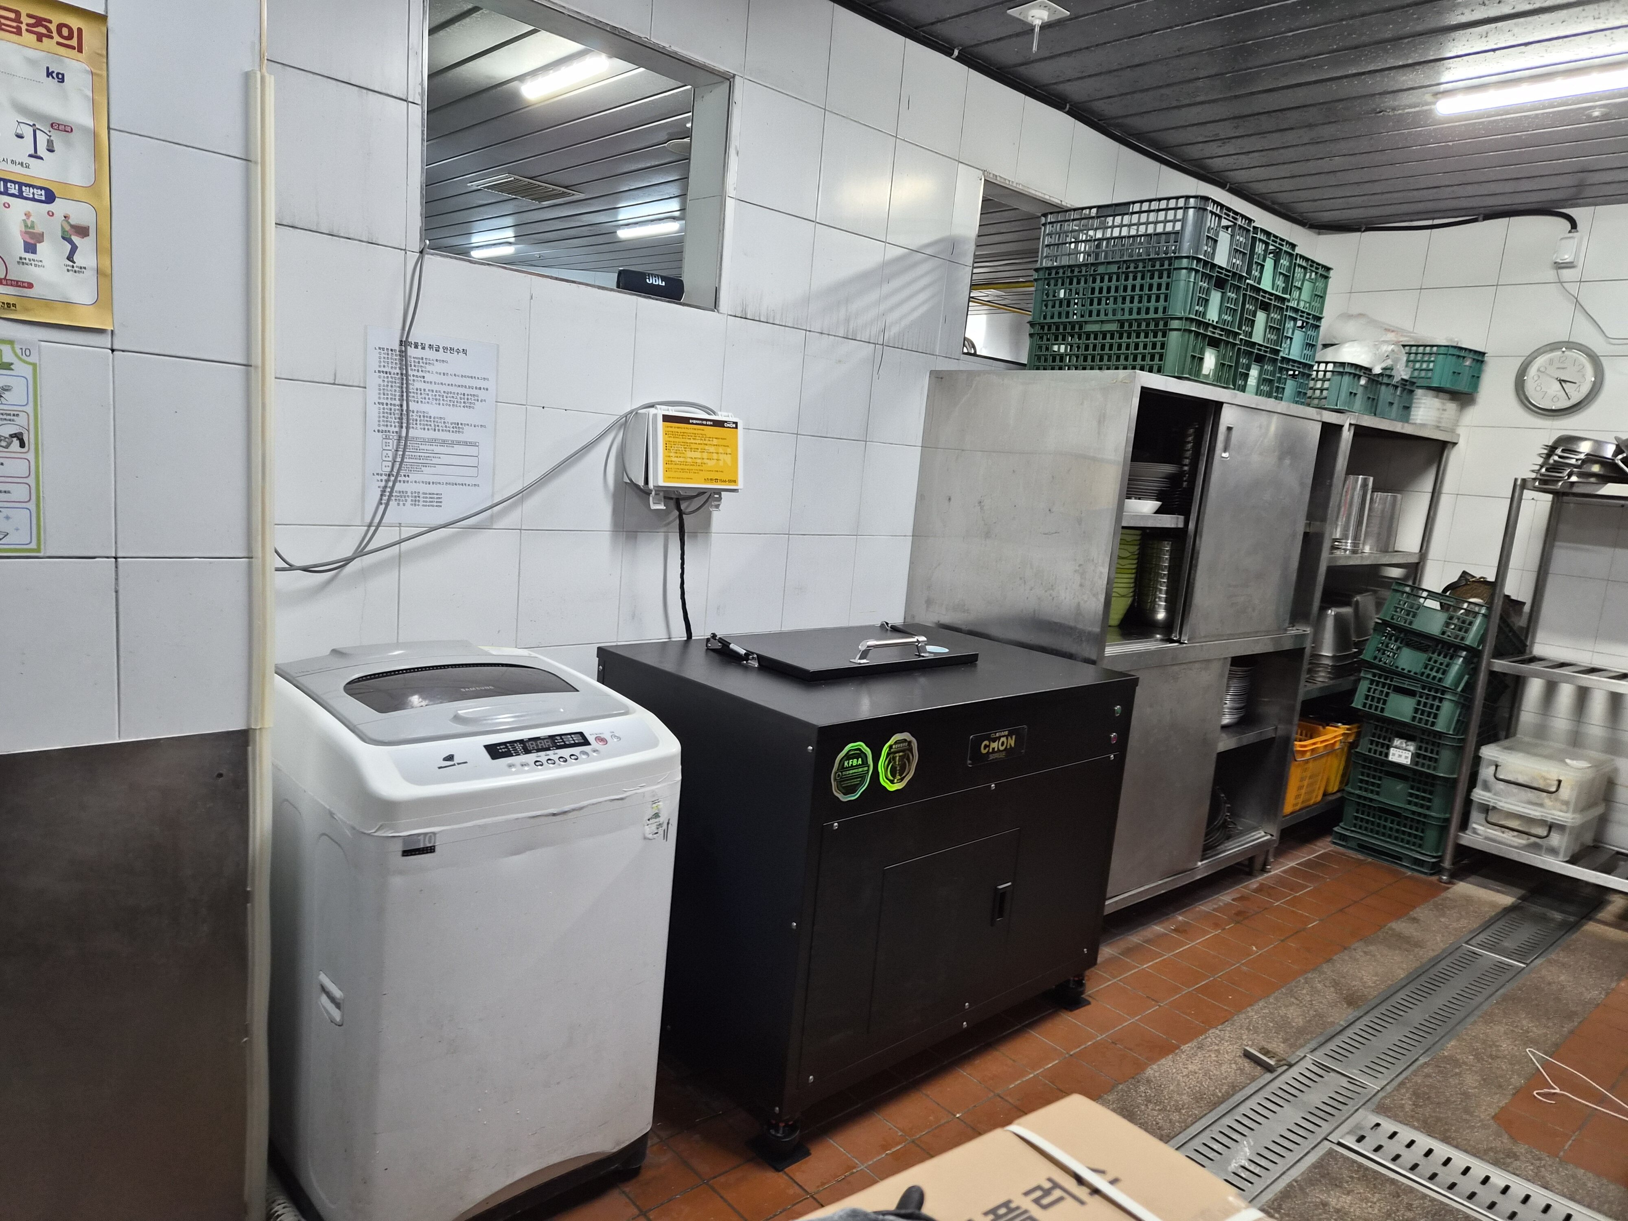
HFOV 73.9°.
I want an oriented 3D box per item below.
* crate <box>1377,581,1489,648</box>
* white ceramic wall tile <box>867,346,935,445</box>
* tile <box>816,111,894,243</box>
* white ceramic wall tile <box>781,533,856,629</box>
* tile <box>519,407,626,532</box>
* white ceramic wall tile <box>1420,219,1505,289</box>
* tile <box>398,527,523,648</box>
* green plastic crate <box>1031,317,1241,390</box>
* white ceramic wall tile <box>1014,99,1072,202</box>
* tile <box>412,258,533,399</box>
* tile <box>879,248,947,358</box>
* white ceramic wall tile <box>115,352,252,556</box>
[{"bbox_3d":[2.637,0.070,4.489,0.372,0.165,0.525,22,3,42],"label":"crate"},{"bbox_3d":[0.289,-0.685,3.496,0.295,0.298,0.010,-3,12,-43],"label":"white ceramic wall tile"},{"bbox_3d":[0.124,-1.277,3.208,0.293,0.300,0.010,-3,11,-43],"label":"tile"},{"bbox_3d":[0.019,-0.087,3.414,0.297,0.302,0.010,-3,11,-43],"label":"white ceramic wall tile"},{"bbox_3d":[-0.607,-0.355,2.763,0.297,0.302,0.010,-3,11,-43],"label":"tile"},{"bbox_3d":[2.916,-1.603,4.843,0.010,0.302,0.297,-3,11,-43],"label":"white ceramic wall tile"},{"bbox_3d":[-0.845,-0.039,2.573,0.299,0.299,0.010,-3,12,-44],"label":"tile"},{"bbox_3d":[0.980,-0.796,3.364,0.337,0.168,0.530,-3,12,-45],"label":"green plastic crate"},{"bbox_3d":[0.818,-1.628,3.834,0.300,0.300,0.010,-3,12,-43],"label":"white ceramic wall tile"},{"bbox_3d":[-0.795,-0.641,2.498,0.293,0.300,0.010,-3,11,-43],"label":"tile"},{"bbox_3d":[0.320,-0.985,3.452,0.295,0.302,0.010,-3,12,-43],"label":"tile"},{"bbox_3d":[-0.961,-0.230,1.653,0.185,0.300,0.010,-3,12,-43],"label":"white ceramic wall tile"}]

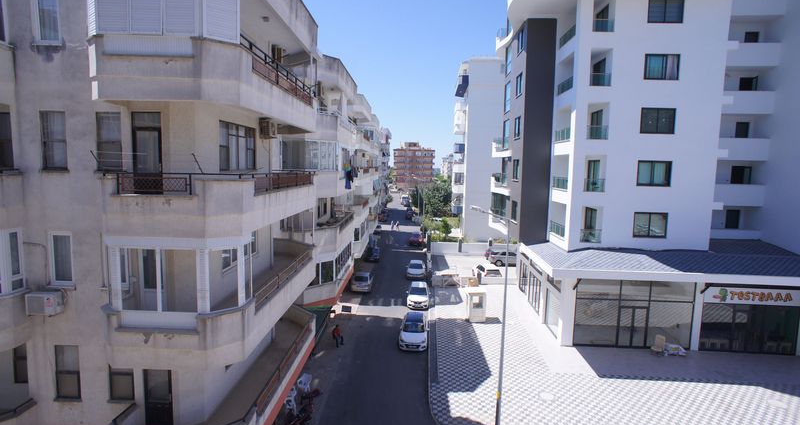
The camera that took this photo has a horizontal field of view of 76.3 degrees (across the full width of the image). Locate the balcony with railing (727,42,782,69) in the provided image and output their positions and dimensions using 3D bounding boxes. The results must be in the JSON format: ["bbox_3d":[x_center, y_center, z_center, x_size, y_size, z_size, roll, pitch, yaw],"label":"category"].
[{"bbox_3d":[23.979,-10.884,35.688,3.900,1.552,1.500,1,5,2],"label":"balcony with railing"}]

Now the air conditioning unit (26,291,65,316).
[{"bbox_3d":[-9.750,2.500,13.976,0.800,0.560,0.300,1,5,1],"label":"air conditioning unit"}]

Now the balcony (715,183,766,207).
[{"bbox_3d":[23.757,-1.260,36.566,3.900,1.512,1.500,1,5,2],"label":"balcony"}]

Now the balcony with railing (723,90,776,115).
[{"bbox_3d":[22.689,-7.305,34.089,3.733,1.487,1.300,2,6,3],"label":"balcony with railing"}]

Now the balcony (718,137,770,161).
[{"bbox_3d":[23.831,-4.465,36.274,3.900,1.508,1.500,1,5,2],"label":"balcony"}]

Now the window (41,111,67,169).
[{"bbox_3d":[-8.656,-1.791,12.730,0.630,1.476,0.150,1,6,1],"label":"window"}]

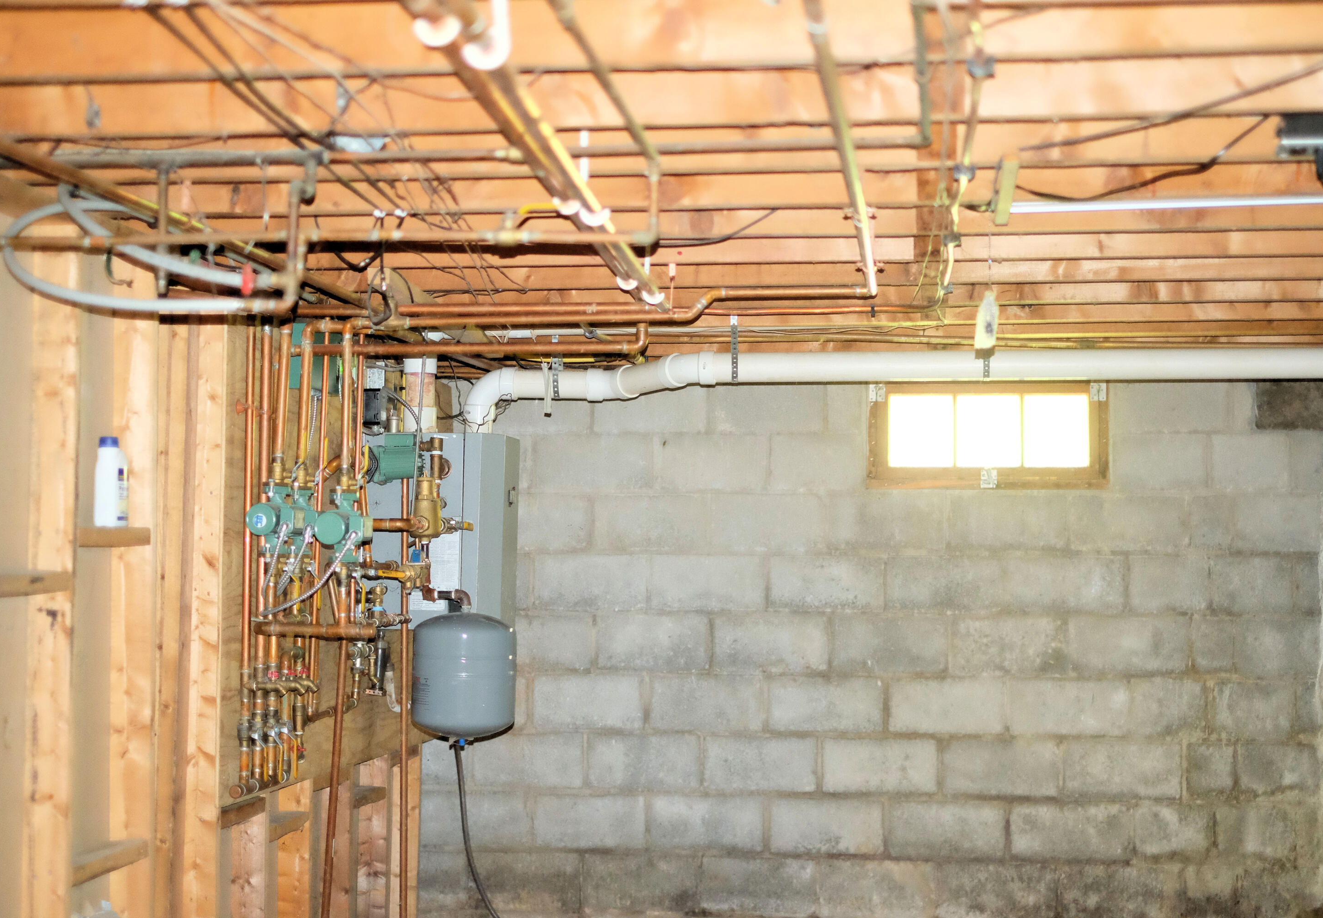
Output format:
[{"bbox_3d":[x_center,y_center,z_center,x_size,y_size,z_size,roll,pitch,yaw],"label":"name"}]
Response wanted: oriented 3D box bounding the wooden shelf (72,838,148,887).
[{"bbox_3d":[-1.160,0.818,4.128,0.089,0.039,0.380,0,-3,7],"label":"wooden shelf"}]

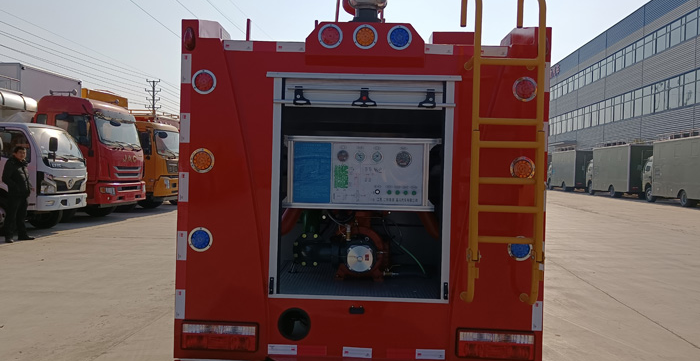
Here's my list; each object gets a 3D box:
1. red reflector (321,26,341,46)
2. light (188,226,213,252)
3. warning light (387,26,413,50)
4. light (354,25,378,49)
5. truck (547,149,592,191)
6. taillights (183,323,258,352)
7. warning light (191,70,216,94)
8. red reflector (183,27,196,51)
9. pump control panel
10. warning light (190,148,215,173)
[{"bbox_3d":[-0.096,-0.716,2.720,0.112,0.112,0.030,2,1,1],"label":"red reflector"},{"bbox_3d":[-0.756,0.301,2.770,0.122,0.122,0.030,2,1,1],"label":"light"},{"bbox_3d":[0.250,-0.709,2.715,0.122,0.122,0.030,2,1,1],"label":"warning light"},{"bbox_3d":[0.079,-0.713,2.717,0.119,0.119,0.030,2,1,1],"label":"light"},{"bbox_3d":[18.198,-0.759,44.154,2.250,3.180,6.900,1,1,4],"label":"truck"},{"bbox_3d":[-0.665,0.801,2.803,0.390,0.152,0.060,2,1,1],"label":"taillights"},{"bbox_3d":[-0.737,-0.497,2.765,0.122,0.122,0.030,2,1,1],"label":"warning light"},{"bbox_3d":[-0.808,-0.717,2.763,0.060,0.123,0.045,2,1,1],"label":"red reflector"},{"bbox_3d":[0.071,-0.037,3.004,0.840,0.400,0.090,2,1,1],"label":"pump control panel"},{"bbox_3d":[-0.749,-0.100,2.779,0.122,0.122,0.035,2,1,1],"label":"warning light"}]

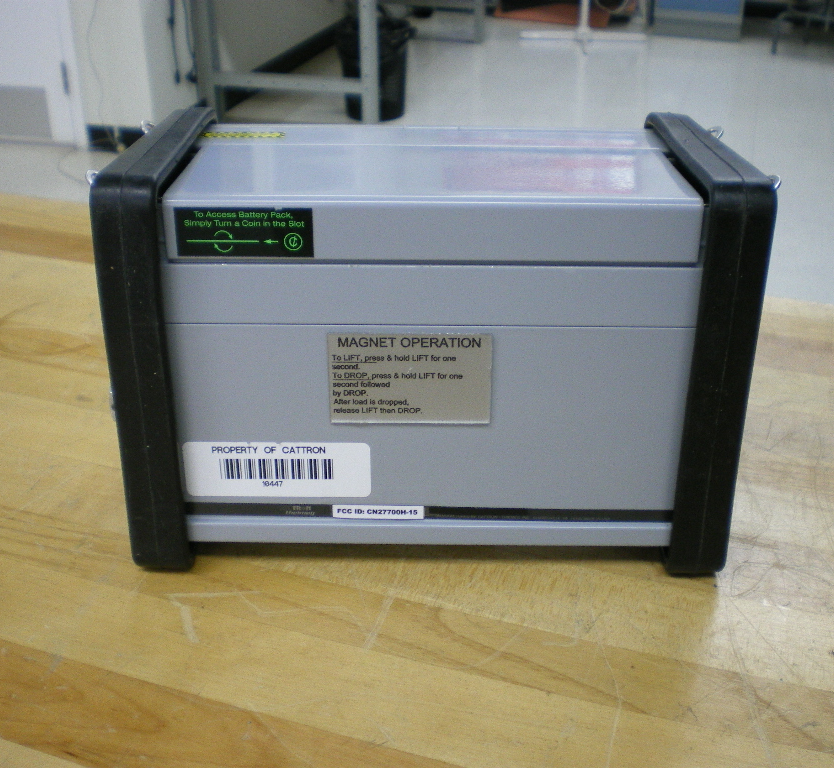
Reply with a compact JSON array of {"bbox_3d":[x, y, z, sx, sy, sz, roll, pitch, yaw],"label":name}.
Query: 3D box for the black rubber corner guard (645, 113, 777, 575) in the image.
[{"bbox_3d":[0.119,-0.028,0.491,0.025,0.167,0.159,0,24,0],"label":"black rubber corner guard"}]

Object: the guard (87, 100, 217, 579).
[{"bbox_3d":[-0.107,-0.029,0.492,0.025,0.167,0.159,0,24,0],"label":"guard"}]

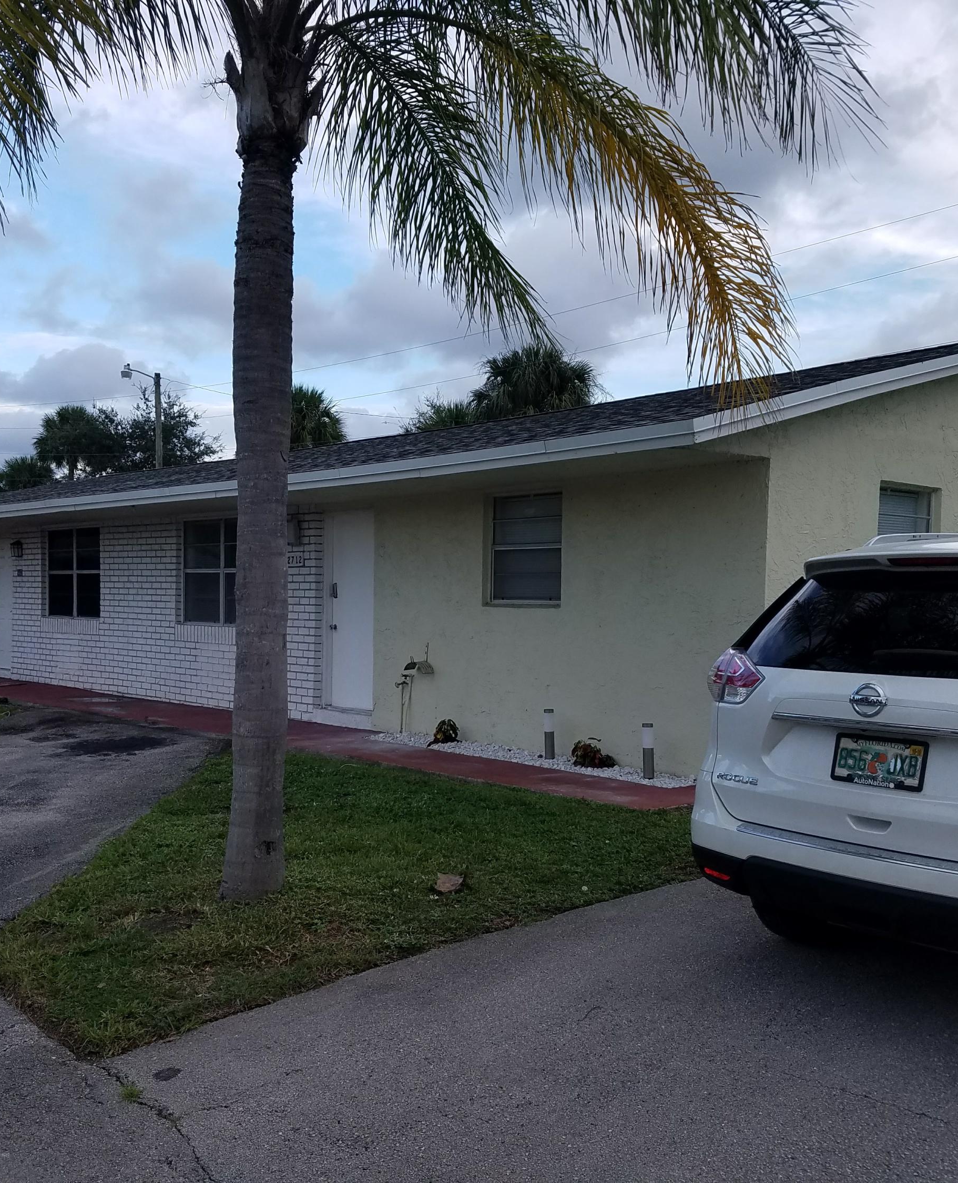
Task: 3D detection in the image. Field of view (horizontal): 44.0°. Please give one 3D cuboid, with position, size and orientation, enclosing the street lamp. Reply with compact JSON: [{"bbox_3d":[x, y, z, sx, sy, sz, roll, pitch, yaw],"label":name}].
[{"bbox_3d":[-9.942,-2.766,35.037,1.250,7.980,0.340,0,1,-16],"label":"street lamp"}]

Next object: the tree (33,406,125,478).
[{"bbox_3d":[-17.750,-3.579,52.044,3.800,9.340,3.800,0,1,-17],"label":"tree"}]

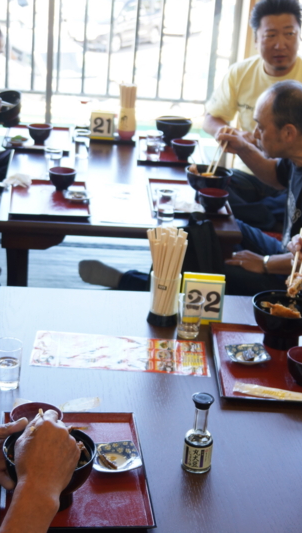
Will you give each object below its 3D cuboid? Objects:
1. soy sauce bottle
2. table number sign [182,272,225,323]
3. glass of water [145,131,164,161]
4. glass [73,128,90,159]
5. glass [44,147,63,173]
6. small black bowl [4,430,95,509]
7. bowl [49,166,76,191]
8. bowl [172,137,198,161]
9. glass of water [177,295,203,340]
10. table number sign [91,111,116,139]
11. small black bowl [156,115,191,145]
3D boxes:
[{"bbox_3d":[0.093,0.314,1.755,0.057,0.153,0.057,7,22,6],"label":"soy sauce bottle"},{"bbox_3d":[0.133,0.083,2.380,0.103,0.119,0.049,4,22,-3],"label":"table number sign"},{"bbox_3d":[0.018,-0.480,3.753,0.063,0.102,0.063,2,22,-5],"label":"glass of water"},{"bbox_3d":[-0.266,-0.469,3.585,0.060,0.097,0.060,2,22,-5],"label":"glass"},{"bbox_3d":[-0.361,-0.393,3.485,0.064,0.100,0.064,2,22,-5],"label":"glass"},{"bbox_3d":[-0.169,0.346,1.549,0.152,0.095,0.152,2,22,-5],"label":"small black bowl"},{"bbox_3d":[-0.313,-0.307,3.304,0.097,0.068,0.097,2,22,-5],"label":"bowl"},{"bbox_3d":[0.126,-0.450,3.629,0.097,0.063,0.097,4,22,-1],"label":"bowl"},{"bbox_3d":[0.097,0.126,2.297,0.063,0.099,0.063,2,22,-5],"label":"glass of water"},{"bbox_3d":[-0.195,-0.574,3.786,0.100,0.122,0.050,3,22,-3],"label":"table number sign"},{"bbox_3d":[0.093,-0.553,3.836,0.152,0.097,0.152,4,22,-1],"label":"small black bowl"}]

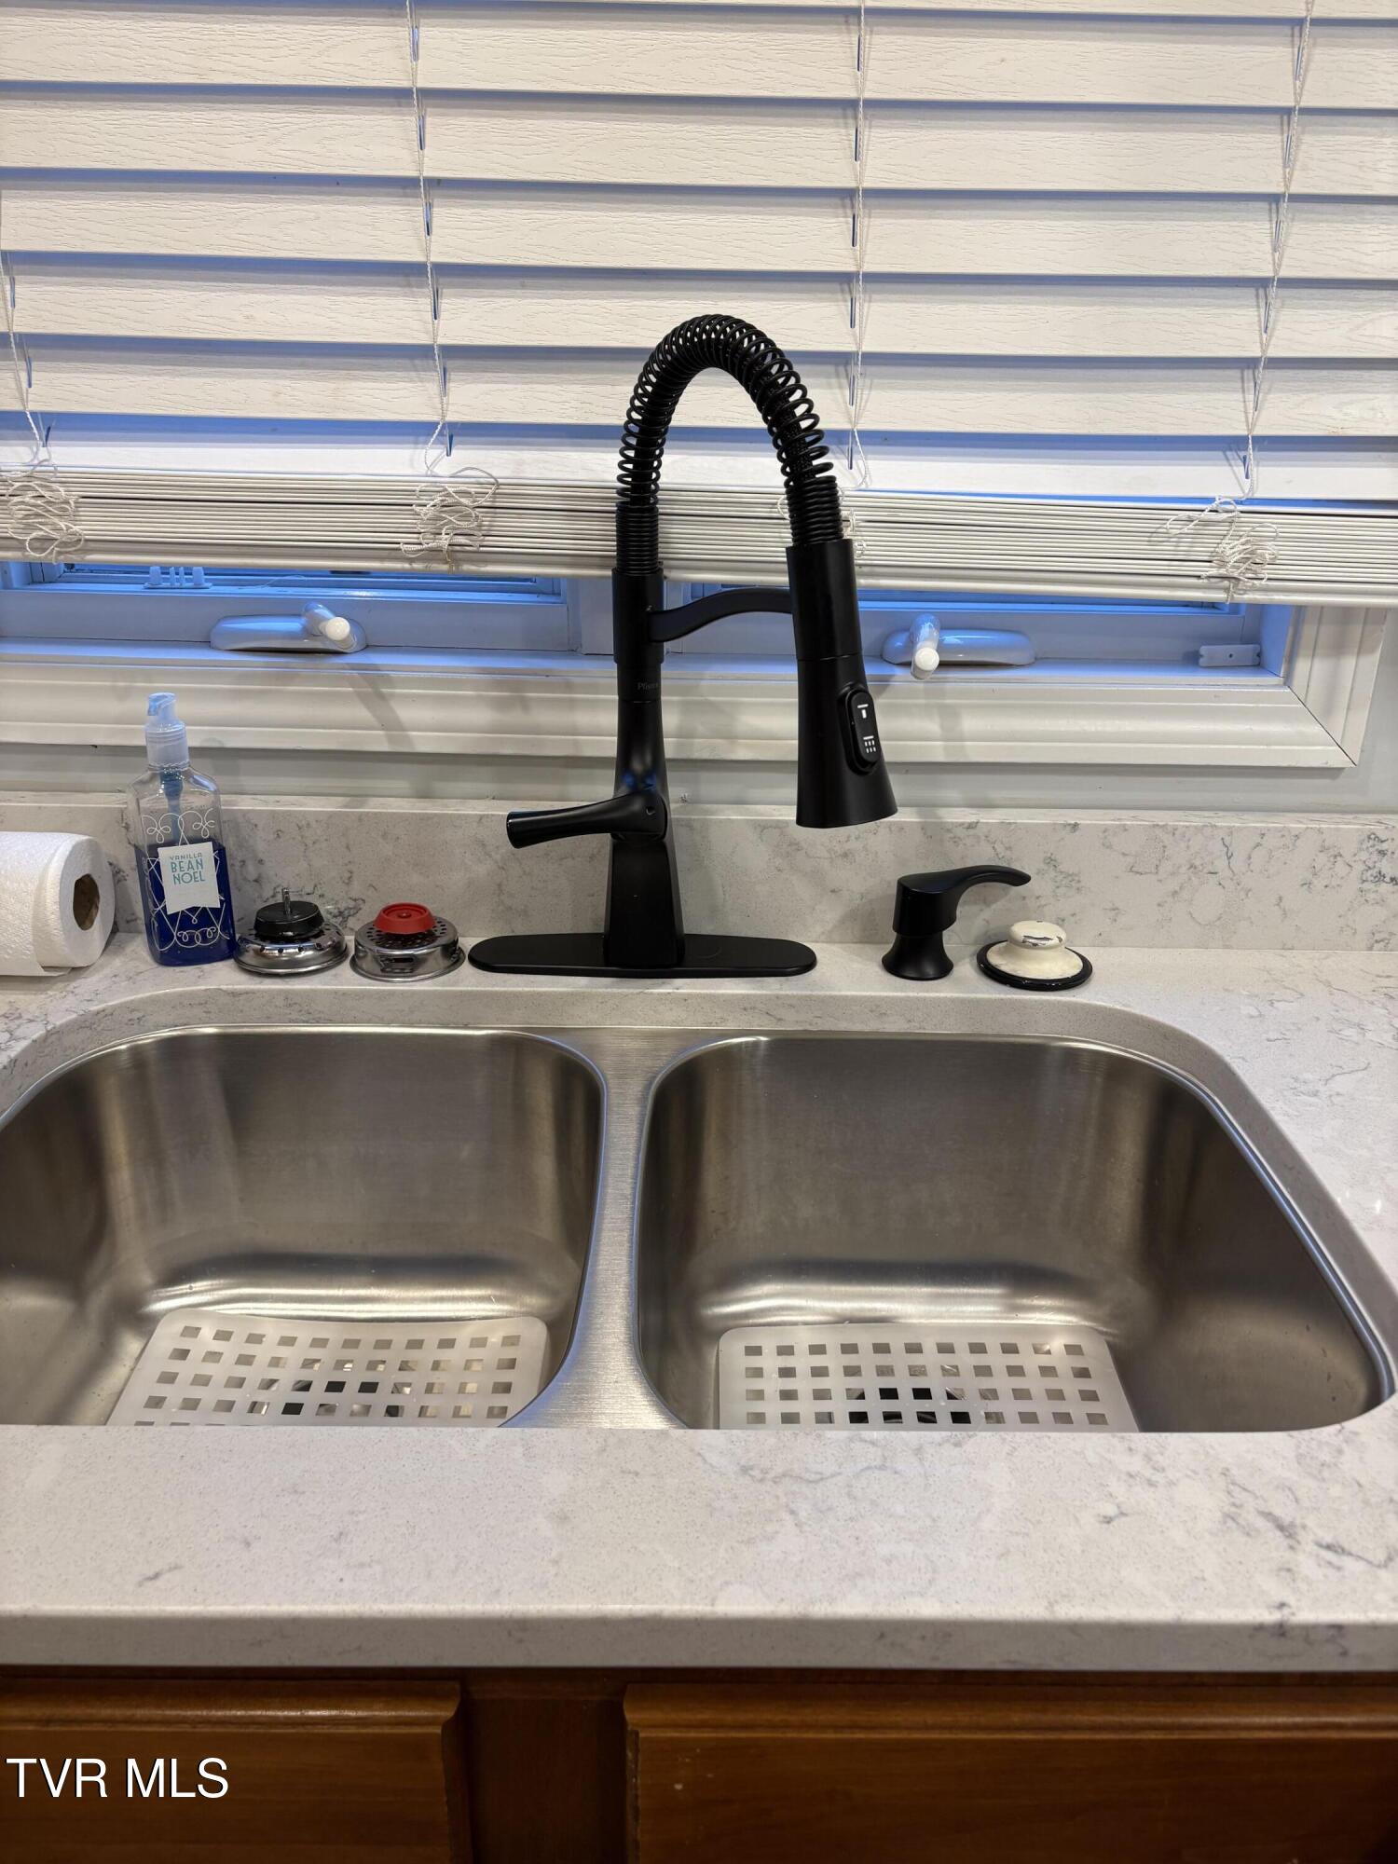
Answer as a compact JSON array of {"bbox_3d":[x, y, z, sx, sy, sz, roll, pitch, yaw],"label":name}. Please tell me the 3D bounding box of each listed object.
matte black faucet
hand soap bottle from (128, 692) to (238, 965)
[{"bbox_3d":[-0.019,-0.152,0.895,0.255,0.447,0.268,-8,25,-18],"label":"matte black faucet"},{"bbox_3d":[-0.380,-0.076,1.021,0.061,0.200,0.042,-3,24,-9],"label":"hand soap bottle"}]

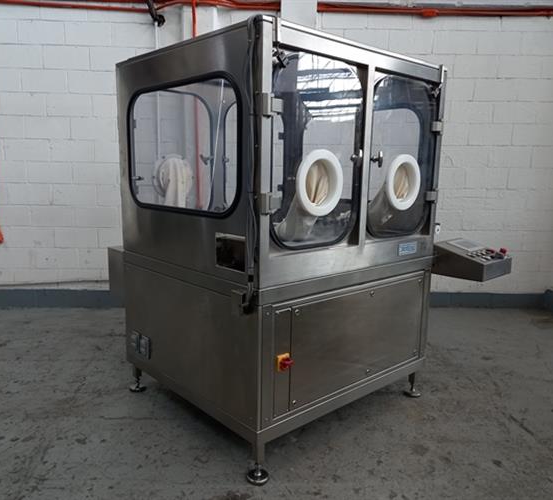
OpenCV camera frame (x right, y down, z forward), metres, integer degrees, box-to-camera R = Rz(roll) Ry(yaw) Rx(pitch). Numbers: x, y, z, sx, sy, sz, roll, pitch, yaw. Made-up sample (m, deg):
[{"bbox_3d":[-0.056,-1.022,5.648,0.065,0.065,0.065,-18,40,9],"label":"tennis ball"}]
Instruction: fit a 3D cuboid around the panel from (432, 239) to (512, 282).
[{"bbox_3d":[1.257,0.059,3.082,0.380,0.188,0.333,-8,13,-41],"label":"panel"}]

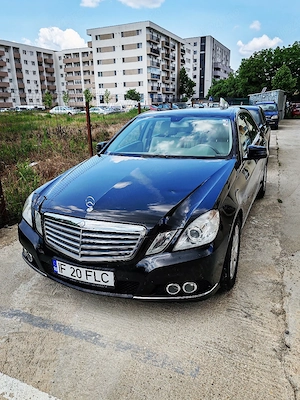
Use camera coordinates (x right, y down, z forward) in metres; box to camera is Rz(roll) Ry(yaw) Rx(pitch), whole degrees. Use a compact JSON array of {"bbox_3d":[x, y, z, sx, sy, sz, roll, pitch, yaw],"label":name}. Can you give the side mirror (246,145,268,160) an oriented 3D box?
[{"bbox_3d":[1.107,-0.505,3.247,0.217,0.145,0.170,5,19,24],"label":"side mirror"}]

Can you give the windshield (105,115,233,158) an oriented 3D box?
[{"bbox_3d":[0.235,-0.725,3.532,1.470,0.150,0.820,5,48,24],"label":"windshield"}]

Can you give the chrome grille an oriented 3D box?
[{"bbox_3d":[-0.452,0.270,2.186,0.870,0.285,0.170,5,19,24],"label":"chrome grille"}]

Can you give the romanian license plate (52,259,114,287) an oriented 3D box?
[{"bbox_3d":[-0.472,0.511,2.193,0.520,0.112,0.020,5,16,24],"label":"romanian license plate"}]

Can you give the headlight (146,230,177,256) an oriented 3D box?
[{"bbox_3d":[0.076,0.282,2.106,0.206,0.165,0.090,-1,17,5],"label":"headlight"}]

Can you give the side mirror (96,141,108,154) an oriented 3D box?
[{"bbox_3d":[-0.586,-0.670,3.992,0.217,0.150,0.170,5,19,24],"label":"side mirror"}]

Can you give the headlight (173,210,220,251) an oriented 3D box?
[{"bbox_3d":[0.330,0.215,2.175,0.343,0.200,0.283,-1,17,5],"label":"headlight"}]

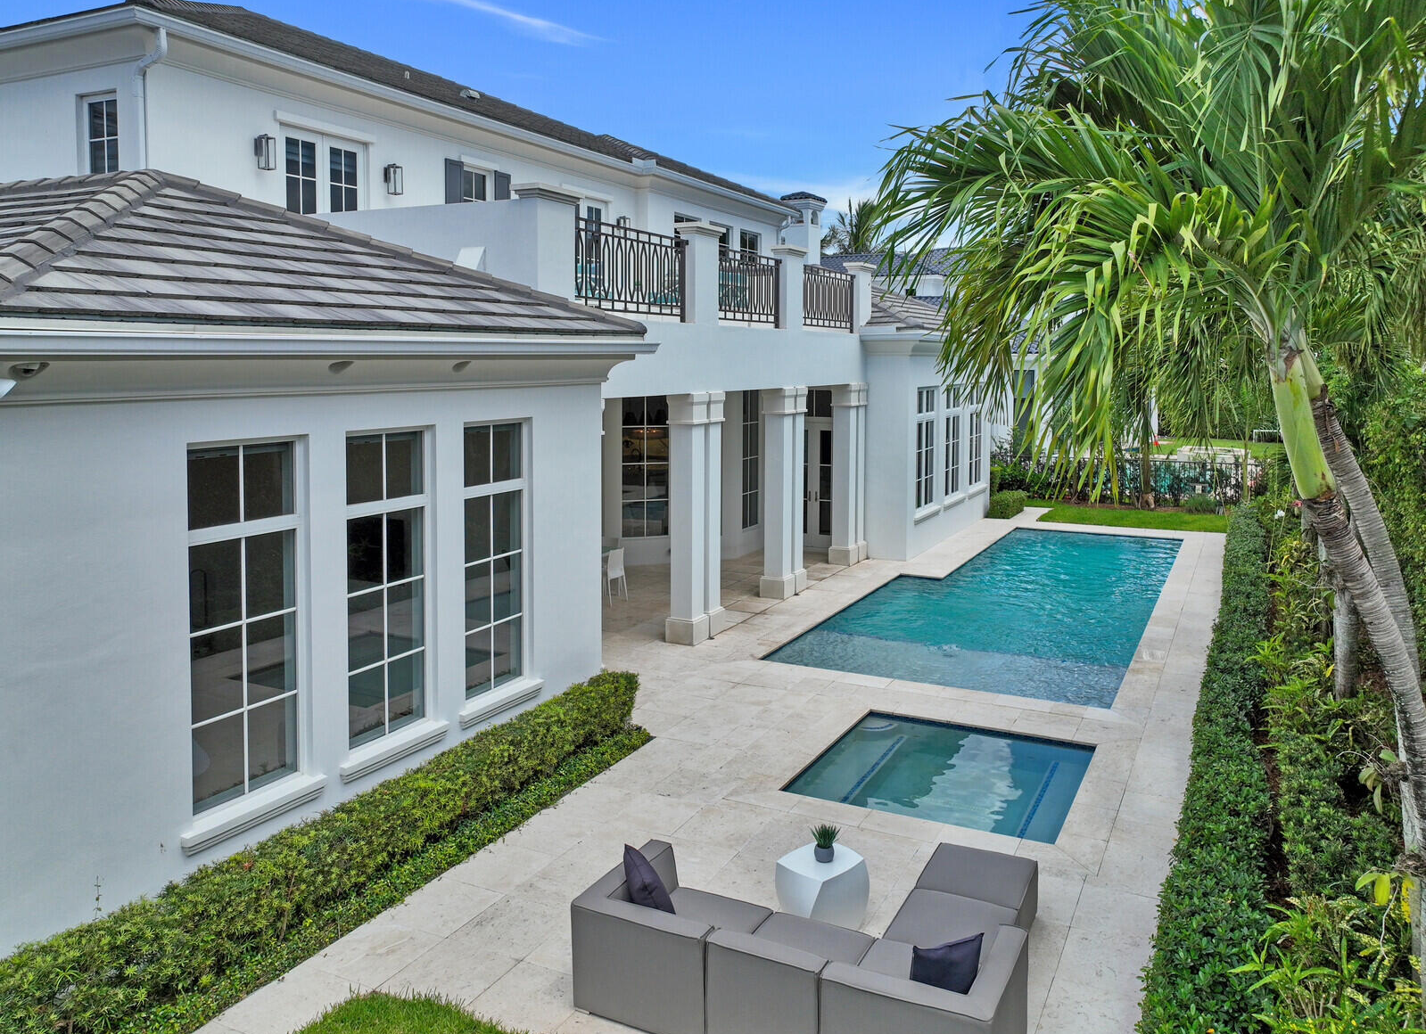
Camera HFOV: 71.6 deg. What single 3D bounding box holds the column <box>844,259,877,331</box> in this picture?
[{"bbox_3d":[2.680,-3.929,17.861,0.378,1.206,0.720,4,10,28],"label":"column"}]

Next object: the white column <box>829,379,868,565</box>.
[{"bbox_3d":[2.495,-0.799,18.076,0.425,3.269,0.882,4,10,28],"label":"white column"}]

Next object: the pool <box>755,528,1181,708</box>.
[{"bbox_3d":[5.108,1.304,16.246,4.068,0.400,11.304,4,10,28],"label":"pool"}]

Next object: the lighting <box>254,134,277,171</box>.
[{"bbox_3d":[-5.592,-4.555,12.306,0.230,0.410,0.140,5,10,28],"label":"lighting"}]

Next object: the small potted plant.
[{"bbox_3d":[0.749,2.183,6.613,0.180,0.235,0.180,0,9,0],"label":"small potted plant"}]

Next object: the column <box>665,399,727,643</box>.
[{"bbox_3d":[-0.255,-0.009,13.122,0.425,3.269,0.864,4,10,28],"label":"column"}]

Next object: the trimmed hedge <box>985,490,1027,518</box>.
[{"bbox_3d":[7.166,-0.335,24.167,0.660,0.510,1.650,5,10,28],"label":"trimmed hedge"}]

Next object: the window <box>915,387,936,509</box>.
[{"bbox_3d":[4.146,-1.353,19.114,0.120,2.270,1.250,5,10,28],"label":"window"}]

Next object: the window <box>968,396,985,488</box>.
[{"bbox_3d":[6.001,-1.875,22.563,0.120,2.300,1.200,5,10,28],"label":"window"}]

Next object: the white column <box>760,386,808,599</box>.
[{"bbox_3d":[1.110,-0.401,15.582,0.425,3.269,0.882,4,10,28],"label":"white column"}]

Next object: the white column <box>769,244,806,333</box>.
[{"bbox_3d":[1.158,-3.492,15.117,0.378,1.224,0.720,4,10,28],"label":"white column"}]

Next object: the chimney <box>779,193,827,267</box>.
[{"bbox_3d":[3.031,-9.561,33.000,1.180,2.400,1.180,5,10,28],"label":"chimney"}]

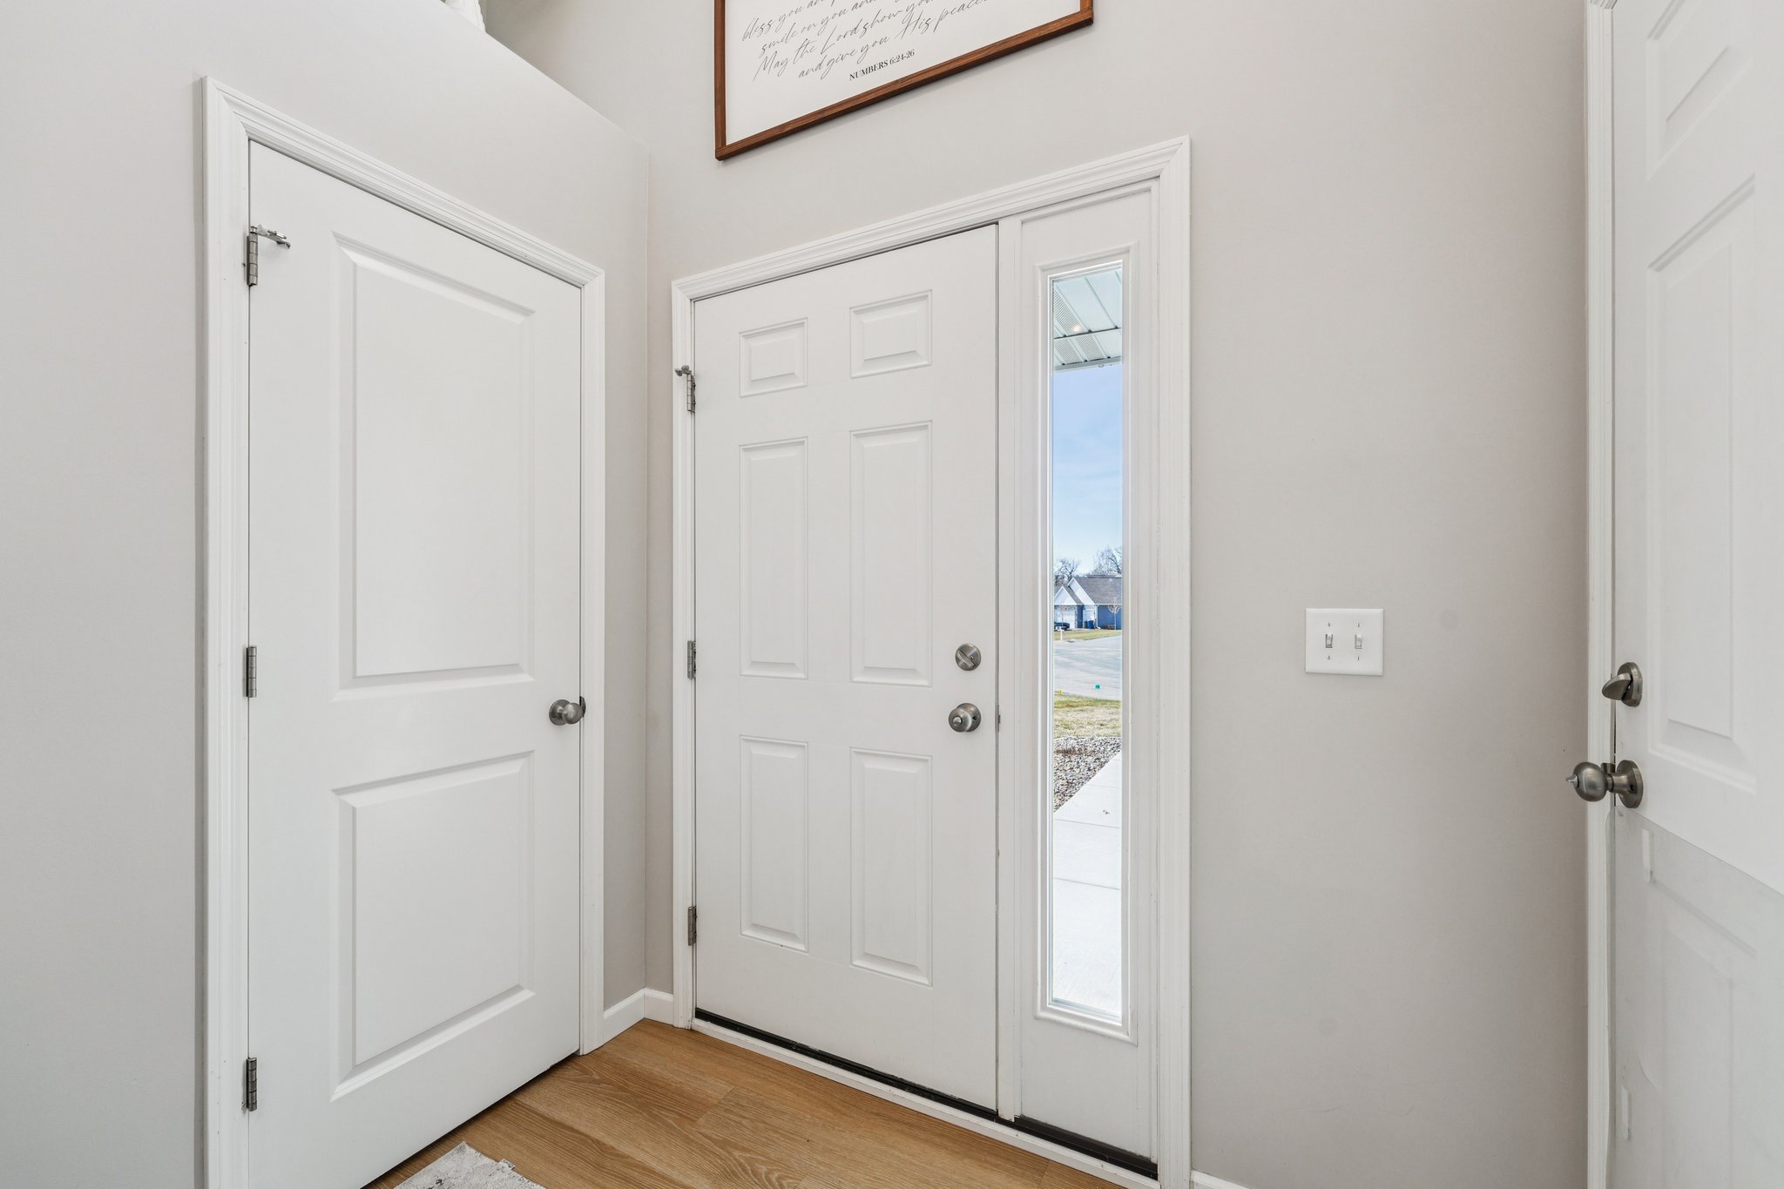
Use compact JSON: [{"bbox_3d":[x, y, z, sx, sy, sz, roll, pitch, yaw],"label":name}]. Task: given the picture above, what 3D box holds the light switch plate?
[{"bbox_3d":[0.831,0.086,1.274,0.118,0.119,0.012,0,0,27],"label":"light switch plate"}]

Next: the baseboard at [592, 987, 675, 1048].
[{"bbox_3d":[-0.722,1.214,1.980,0.126,0.088,0.158,0,0,27],"label":"baseboard"}]

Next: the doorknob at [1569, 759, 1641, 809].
[{"bbox_3d":[1.017,0.268,0.995,0.073,0.068,0.068,0,0,28],"label":"doorknob"}]

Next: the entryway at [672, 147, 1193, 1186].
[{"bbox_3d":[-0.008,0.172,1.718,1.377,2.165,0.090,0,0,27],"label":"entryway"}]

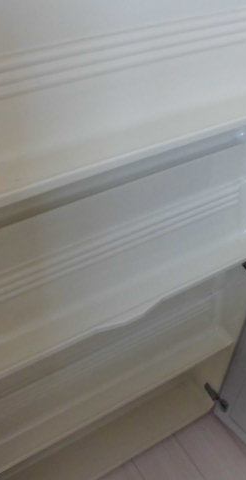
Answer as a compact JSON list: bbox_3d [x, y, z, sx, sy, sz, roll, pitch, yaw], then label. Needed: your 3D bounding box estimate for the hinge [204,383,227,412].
[{"bbox_3d":[0.304,0.516,1.567,0.025,0.056,0.095,-22,49,-23],"label":"hinge"}]

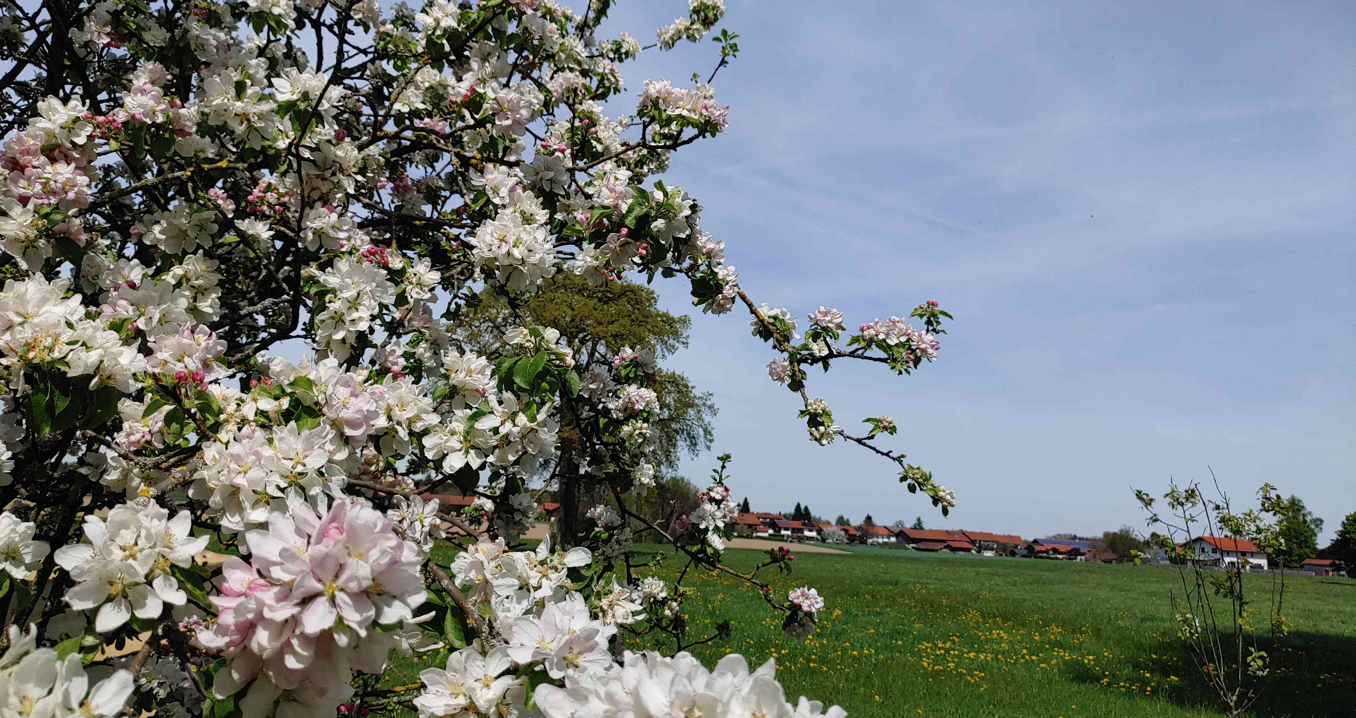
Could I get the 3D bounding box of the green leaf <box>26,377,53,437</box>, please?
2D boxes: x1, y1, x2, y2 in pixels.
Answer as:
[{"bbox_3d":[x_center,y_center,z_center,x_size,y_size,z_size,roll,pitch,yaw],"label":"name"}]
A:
[{"bbox_3d":[-0.532,0.040,0.850,0.021,0.050,0.012,-7,0,-34],"label":"green leaf"}]

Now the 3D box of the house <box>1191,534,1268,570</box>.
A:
[{"bbox_3d":[113.038,40.082,210.000,12.500,7.300,10.300,6,-10,-21],"label":"house"}]

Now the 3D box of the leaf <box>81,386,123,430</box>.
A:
[{"bbox_3d":[-0.481,0.041,0.850,0.032,0.040,0.012,8,0,-27],"label":"leaf"}]

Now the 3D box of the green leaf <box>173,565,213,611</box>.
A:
[{"bbox_3d":[-0.295,0.140,0.620,0.012,0.036,0.011,-42,0,-36],"label":"green leaf"}]

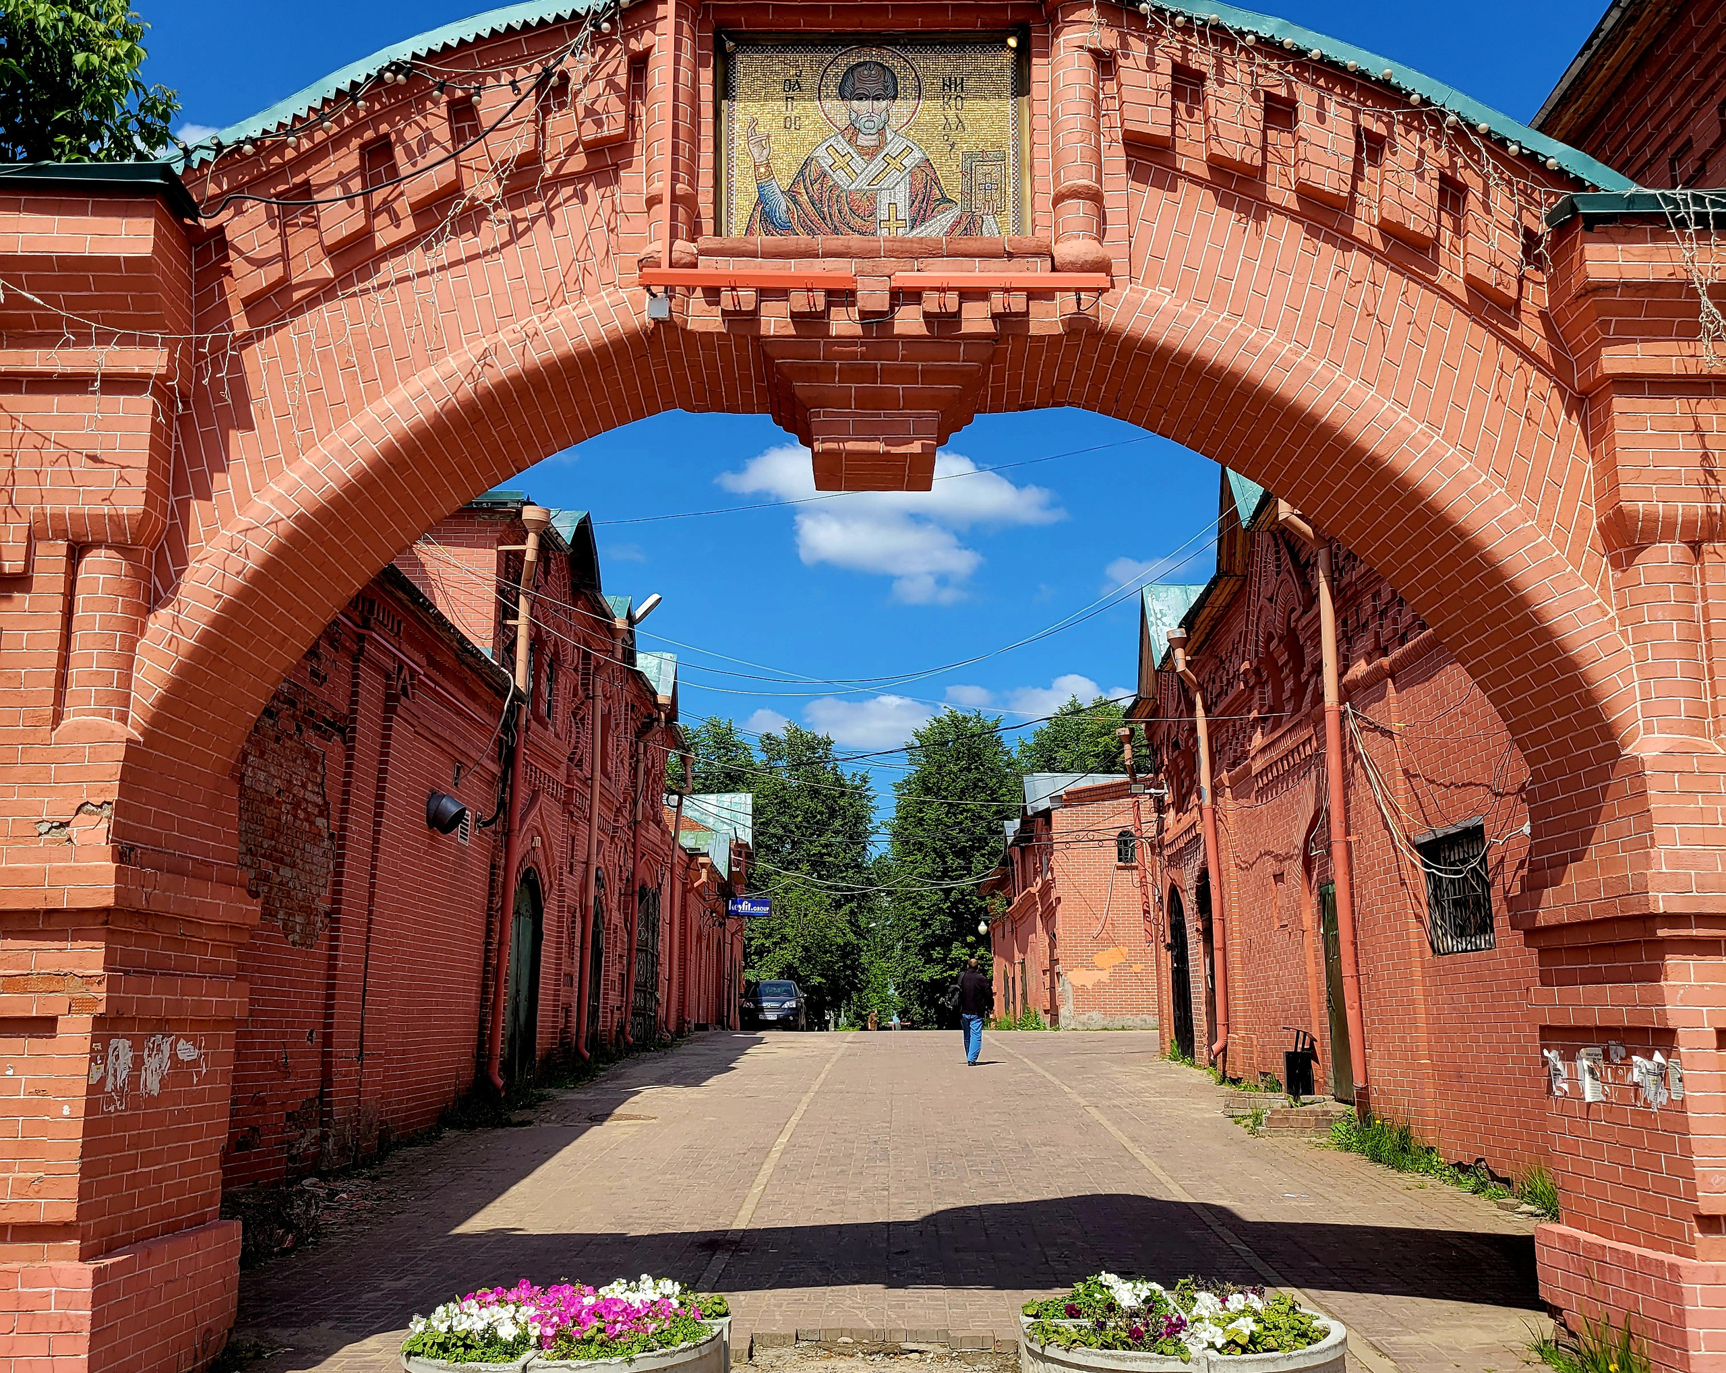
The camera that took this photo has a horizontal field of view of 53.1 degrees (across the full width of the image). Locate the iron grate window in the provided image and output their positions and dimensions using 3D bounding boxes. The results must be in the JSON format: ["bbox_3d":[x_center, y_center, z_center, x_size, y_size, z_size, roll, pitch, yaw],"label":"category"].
[{"bbox_3d":[4.800,1.632,13.887,0.160,0.980,1.450,0,-11,0],"label":"iron grate window"}]

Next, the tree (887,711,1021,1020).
[{"bbox_3d":[3.926,8.156,77.828,6.100,14.400,6.100,0,-11,0],"label":"tree"}]

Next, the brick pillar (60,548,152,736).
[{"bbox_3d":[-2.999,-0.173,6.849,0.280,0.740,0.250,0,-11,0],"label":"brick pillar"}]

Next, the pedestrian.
[{"bbox_3d":[1.793,5.255,27.808,0.550,1.720,0.380,0,-11,0],"label":"pedestrian"}]

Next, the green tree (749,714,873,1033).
[{"bbox_3d":[-2.386,8.451,77.773,6.000,13.800,6.000,0,-11,0],"label":"green tree"}]

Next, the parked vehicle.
[{"bbox_3d":[-2.752,10.160,54.562,1.850,1.680,4.500,0,-11,0],"label":"parked vehicle"}]

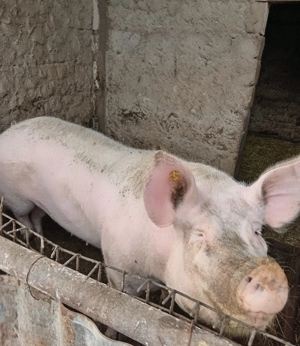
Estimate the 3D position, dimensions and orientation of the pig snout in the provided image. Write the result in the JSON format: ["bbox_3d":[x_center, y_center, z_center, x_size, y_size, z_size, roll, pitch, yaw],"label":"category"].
[{"bbox_3d":[0.264,0.278,0.690,0.110,0.130,0.075,-2,13,-13],"label":"pig snout"}]

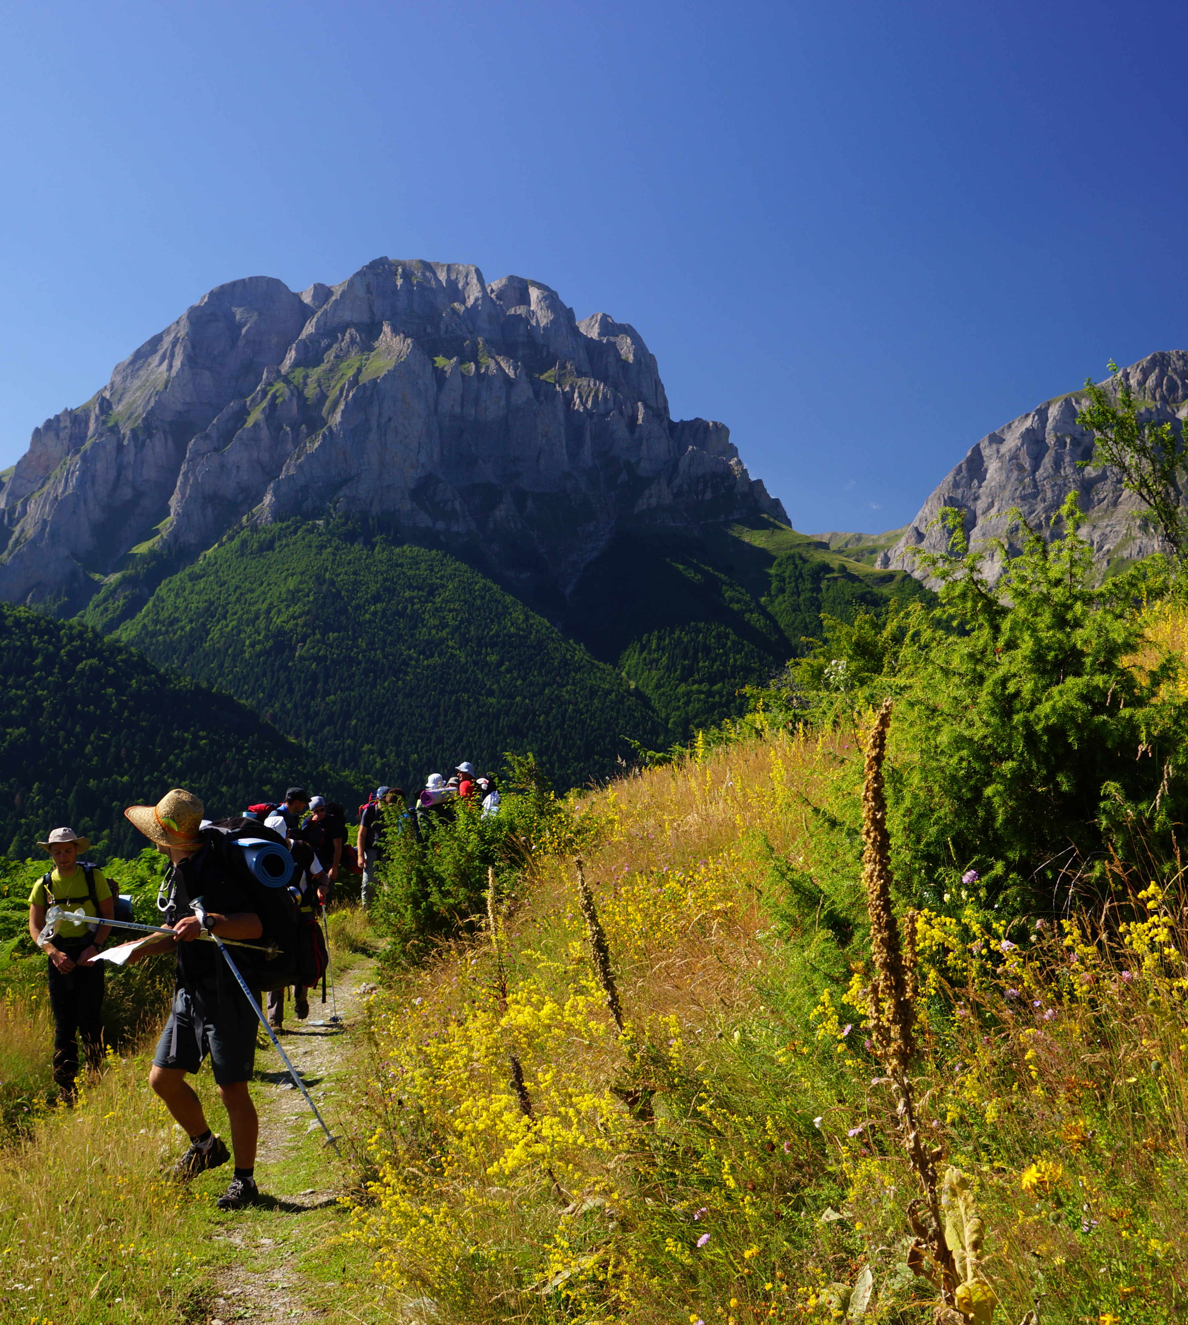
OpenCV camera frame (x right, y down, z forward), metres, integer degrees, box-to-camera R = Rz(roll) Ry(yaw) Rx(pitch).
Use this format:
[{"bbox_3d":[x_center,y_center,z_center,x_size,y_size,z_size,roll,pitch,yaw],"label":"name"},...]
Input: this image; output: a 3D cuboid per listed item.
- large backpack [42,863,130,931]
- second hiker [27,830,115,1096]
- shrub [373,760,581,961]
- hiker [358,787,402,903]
[{"bbox_3d":[-3.310,1.560,10.880,0.460,0.580,0.320,0,-3,5],"label":"large backpack"},{"bbox_3d":[-3.340,1.950,10.600,0.560,1.800,0.420,0,-3,5],"label":"second hiker"},{"bbox_3d":[-1.210,2.000,17.000,2.000,2.100,1.800,0,-3,-4],"label":"shrub"},{"bbox_3d":[-2.570,2.380,20.200,0.520,1.750,0.420,2,-3,-30],"label":"hiker"}]

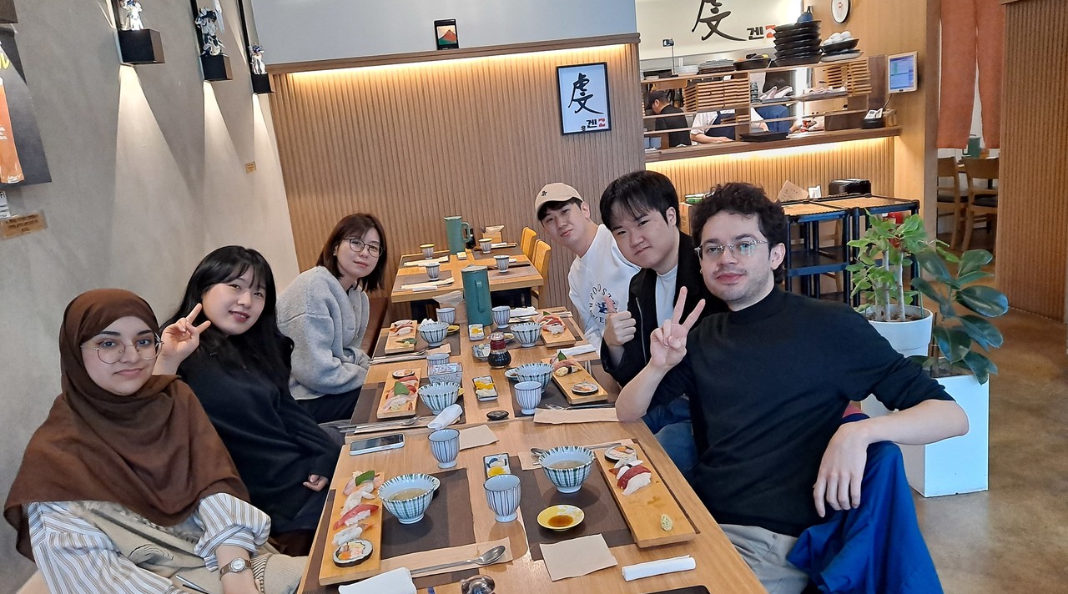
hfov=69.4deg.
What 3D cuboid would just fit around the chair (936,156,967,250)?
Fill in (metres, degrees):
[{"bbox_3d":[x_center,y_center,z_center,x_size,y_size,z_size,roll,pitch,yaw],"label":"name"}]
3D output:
[{"bbox_3d":[3.731,-0.861,6.835,0.500,0.785,0.440,-11,14,-20],"label":"chair"}]

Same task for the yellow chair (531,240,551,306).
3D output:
[{"bbox_3d":[-0.131,0.158,4.254,0.520,0.860,0.430,-7,13,-6],"label":"yellow chair"}]

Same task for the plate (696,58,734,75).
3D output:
[{"bbox_3d":[1.491,-1.919,6.416,0.300,0.105,0.270,-7,13,-6],"label":"plate"}]

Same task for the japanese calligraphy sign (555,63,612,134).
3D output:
[{"bbox_3d":[0.329,-1.288,5.006,0.328,0.432,0.022,-7,13,-6],"label":"japanese calligraphy sign"}]

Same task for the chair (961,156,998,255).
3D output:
[{"bbox_3d":[3.875,-0.762,6.338,0.500,0.785,0.440,-9,13,-12],"label":"chair"}]

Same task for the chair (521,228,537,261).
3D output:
[{"bbox_3d":[-0.202,-0.013,5.025,0.500,0.790,0.440,-8,13,-8],"label":"chair"}]

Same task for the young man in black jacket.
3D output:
[{"bbox_3d":[0.352,0.344,2.085,0.700,1.360,0.540,-17,17,-42],"label":"young man in black jacket"}]

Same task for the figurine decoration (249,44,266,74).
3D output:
[{"bbox_3d":[-1.587,-1.364,4.431,0.090,0.148,0.075,-15,15,-35],"label":"figurine decoration"}]

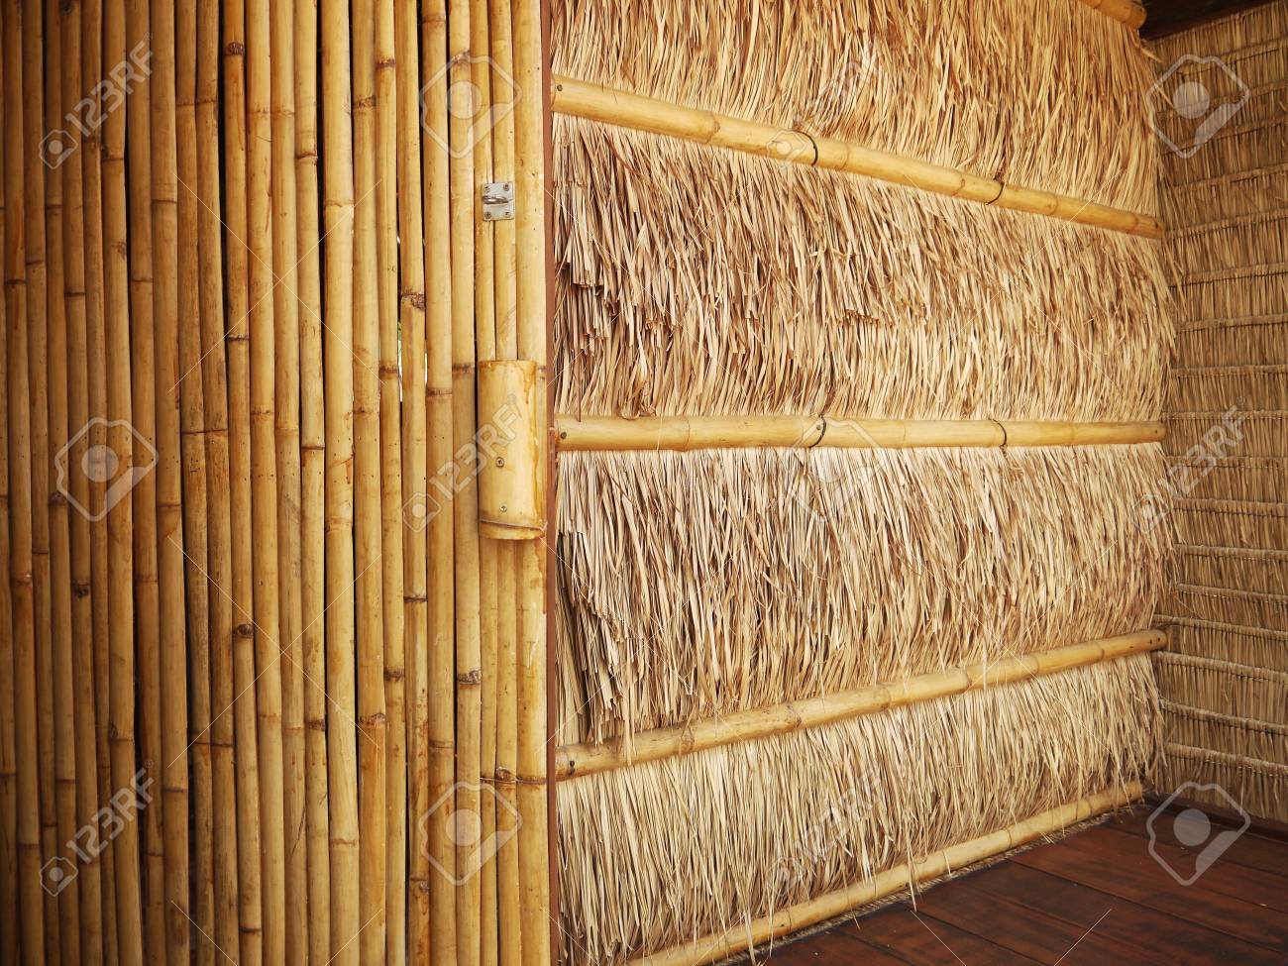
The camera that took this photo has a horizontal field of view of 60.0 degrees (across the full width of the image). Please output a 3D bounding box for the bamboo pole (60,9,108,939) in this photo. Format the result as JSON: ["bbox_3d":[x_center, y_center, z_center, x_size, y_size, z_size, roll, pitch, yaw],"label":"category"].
[{"bbox_3d":[-0.973,-0.041,1.931,0.037,1.810,0.037,0,2,12],"label":"bamboo pole"}]

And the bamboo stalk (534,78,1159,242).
[{"bbox_3d":[0.605,-0.645,2.357,1.880,0.059,0.059,-2,2,-37],"label":"bamboo stalk"}]

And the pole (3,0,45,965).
[{"bbox_3d":[-1.088,-0.041,1.956,0.036,1.810,0.036,1,2,12],"label":"pole"}]

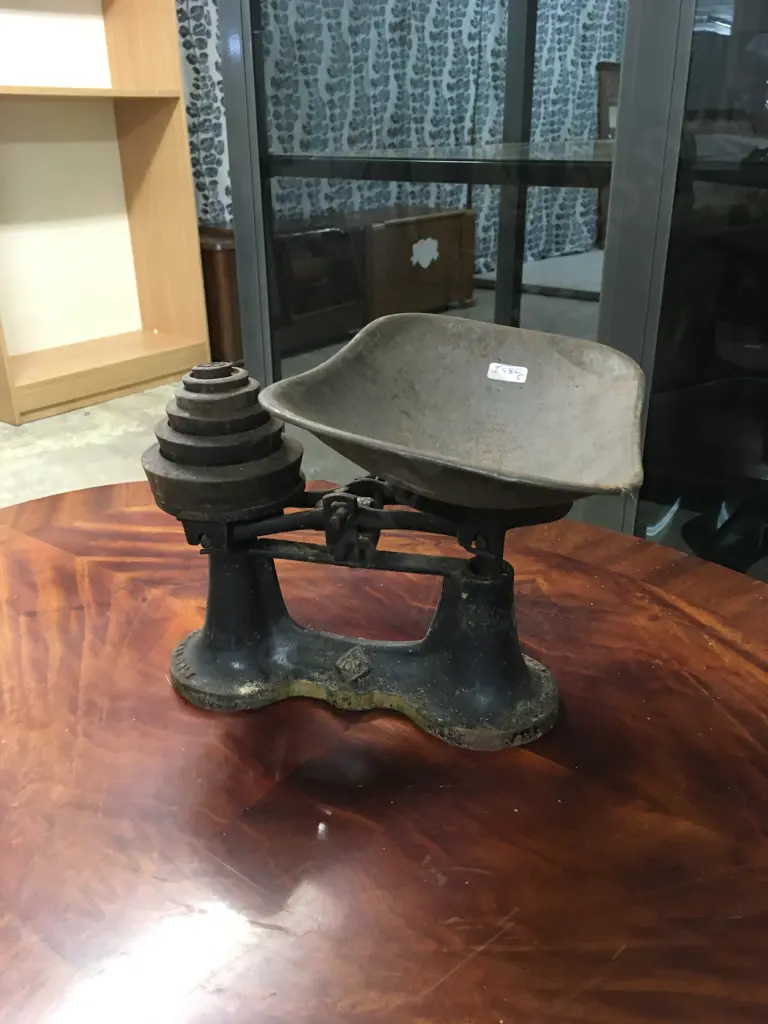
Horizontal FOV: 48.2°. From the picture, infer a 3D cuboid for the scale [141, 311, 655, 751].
[{"bbox_3d":[-0.005,0.016,0.559,0.319,0.241,0.216,5,25,15],"label":"scale"}]

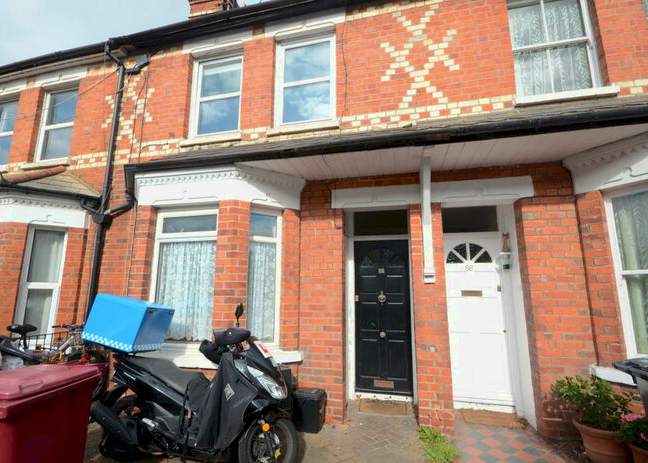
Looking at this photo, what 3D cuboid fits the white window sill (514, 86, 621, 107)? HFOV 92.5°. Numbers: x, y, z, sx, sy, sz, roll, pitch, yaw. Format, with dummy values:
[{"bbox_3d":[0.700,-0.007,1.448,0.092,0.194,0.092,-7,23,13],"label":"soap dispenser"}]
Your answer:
[{"bbox_3d":[2.607,-1.469,3.399,0.955,0.110,0.170,-2,-9,15],"label":"white window sill"}]

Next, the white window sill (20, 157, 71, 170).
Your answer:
[{"bbox_3d":[-4.620,-1.114,5.245,1.040,0.120,0.160,-2,-10,15],"label":"white window sill"}]

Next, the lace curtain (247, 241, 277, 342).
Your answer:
[{"bbox_3d":[-0.767,0.731,3.768,0.400,1.200,0.050,6,-11,-31],"label":"lace curtain"}]

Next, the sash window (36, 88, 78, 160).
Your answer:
[{"bbox_3d":[-4.652,-1.896,5.522,0.942,1.310,0.090,-2,-9,15],"label":"sash window"}]

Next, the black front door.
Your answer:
[{"bbox_3d":[0.772,1.100,4.110,0.725,1.970,0.060,-2,-10,15],"label":"black front door"}]

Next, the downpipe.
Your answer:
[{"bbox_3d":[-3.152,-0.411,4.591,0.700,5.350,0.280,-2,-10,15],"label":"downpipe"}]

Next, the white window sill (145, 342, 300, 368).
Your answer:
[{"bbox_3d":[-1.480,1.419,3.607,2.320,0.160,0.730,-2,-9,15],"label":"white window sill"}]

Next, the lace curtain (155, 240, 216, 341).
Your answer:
[{"bbox_3d":[-1.607,0.657,3.626,0.860,1.150,0.070,-2,-9,15],"label":"lace curtain"}]

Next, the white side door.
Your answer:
[{"bbox_3d":[1.851,1.042,3.825,0.730,1.990,0.060,-2,-10,15],"label":"white side door"}]

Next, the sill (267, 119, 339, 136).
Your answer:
[{"bbox_3d":[-0.264,-1.380,4.176,1.015,0.120,0.160,-2,-10,15],"label":"sill"}]

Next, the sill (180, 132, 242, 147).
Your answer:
[{"bbox_3d":[-1.617,-1.316,4.498,0.980,0.120,0.150,-2,-9,15],"label":"sill"}]

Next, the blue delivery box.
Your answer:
[{"bbox_3d":[-1.780,0.844,2.860,0.547,0.376,0.375,8,-15,15],"label":"blue delivery box"}]

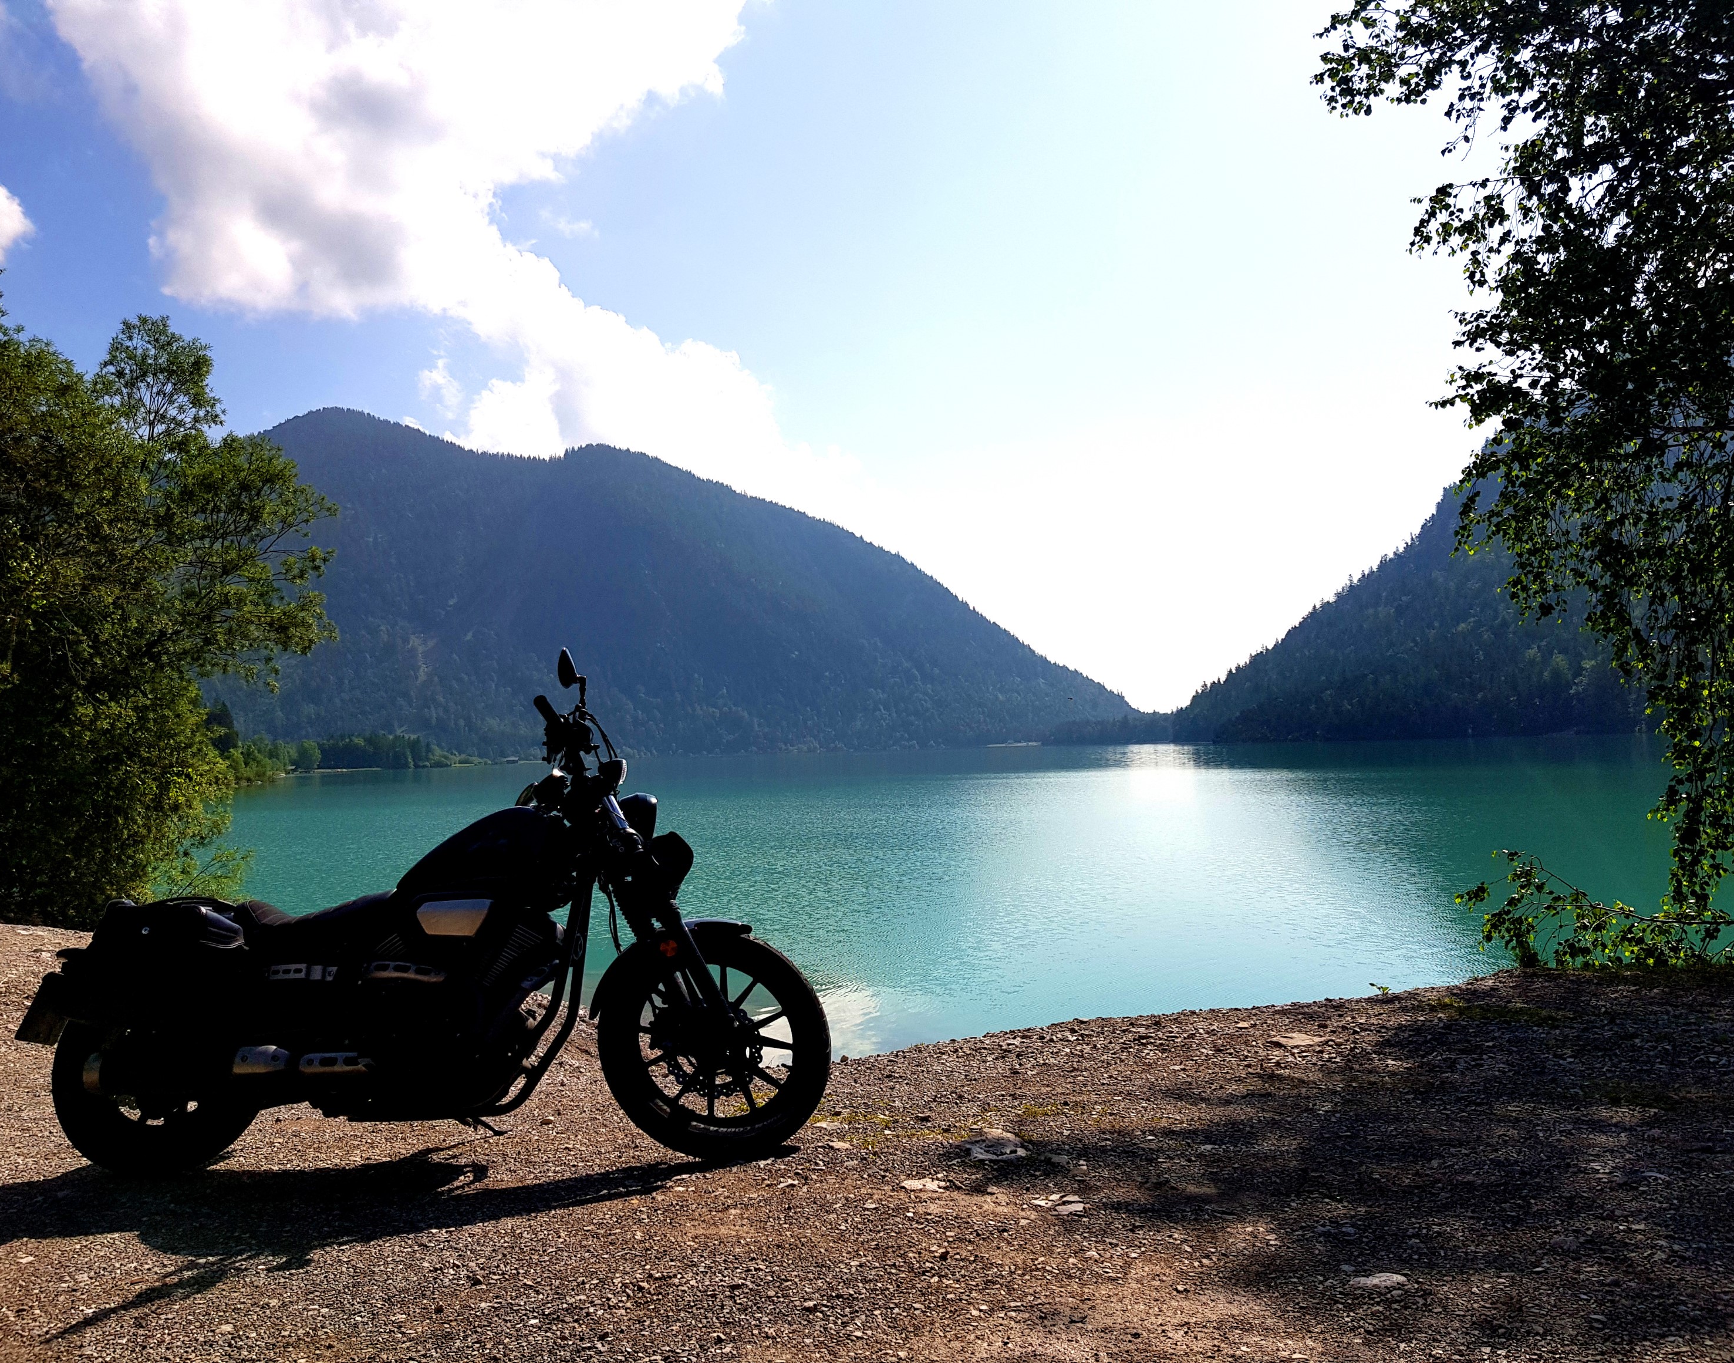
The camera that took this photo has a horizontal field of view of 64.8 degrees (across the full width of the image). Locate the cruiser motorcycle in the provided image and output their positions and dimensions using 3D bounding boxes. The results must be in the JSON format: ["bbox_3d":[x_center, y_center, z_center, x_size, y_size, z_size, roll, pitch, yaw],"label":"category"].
[{"bbox_3d":[-1.237,0.680,3.848,2.280,1.360,0.820,-3,-14,5],"label":"cruiser motorcycle"}]

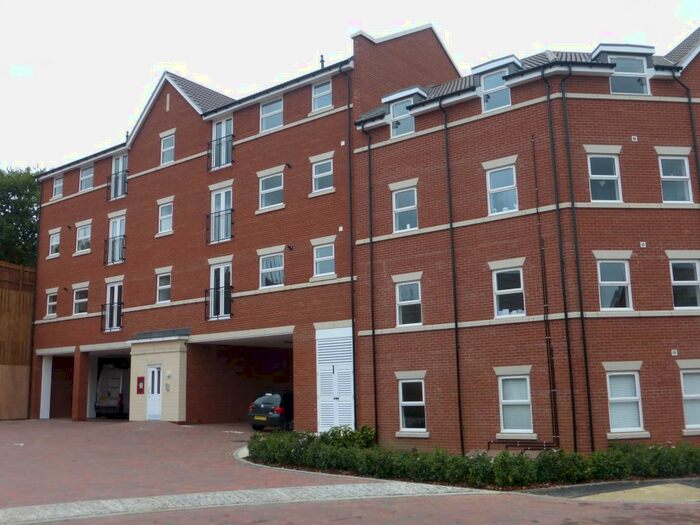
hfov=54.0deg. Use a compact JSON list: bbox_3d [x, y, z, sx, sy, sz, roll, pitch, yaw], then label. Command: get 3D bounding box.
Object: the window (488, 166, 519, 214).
[{"bbox_3d":[4.212,-1.977,18.963,0.903,1.307,0.100,-9,-12,36],"label":"window"}]

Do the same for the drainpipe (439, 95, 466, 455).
[{"bbox_3d":[2.889,0.250,19.409,0.110,10.330,0.250,-9,-13,35],"label":"drainpipe"}]

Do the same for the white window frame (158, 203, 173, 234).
[{"bbox_3d":[-7.363,-1.777,27.636,0.914,1.181,0.100,-9,-12,36],"label":"white window frame"}]

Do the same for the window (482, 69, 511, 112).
[{"bbox_3d":[4.160,-4.902,19.600,0.820,1.150,0.100,-9,-13,35],"label":"window"}]

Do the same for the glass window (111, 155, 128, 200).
[{"bbox_3d":[-9.977,-3.758,29.919,1.224,2.049,0.120,-9,-12,36],"label":"glass window"}]

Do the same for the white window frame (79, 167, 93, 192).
[{"bbox_3d":[-12.007,-3.852,31.447,1.181,1.149,0.100,-9,-12,36],"label":"white window frame"}]

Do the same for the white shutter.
[{"bbox_3d":[-0.447,3.708,21.579,1.503,3.248,0.100,-9,-12,36],"label":"white shutter"}]

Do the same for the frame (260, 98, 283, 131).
[{"bbox_3d":[-2.809,-5.306,24.713,1.110,1.130,0.100,-9,-13,36],"label":"frame"}]

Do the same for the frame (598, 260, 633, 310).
[{"bbox_3d":[6.804,0.603,17.644,0.890,1.298,0.110,0,-11,-7],"label":"frame"}]

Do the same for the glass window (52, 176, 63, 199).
[{"bbox_3d":[-13.864,-3.624,32.808,0.928,1.009,0.100,-9,-12,36],"label":"glass window"}]

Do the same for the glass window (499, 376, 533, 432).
[{"bbox_3d":[4.346,3.727,18.019,0.850,1.460,0.100,-9,-13,35],"label":"glass window"}]

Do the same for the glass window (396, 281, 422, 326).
[{"bbox_3d":[1.762,1.234,20.348,0.840,1.310,0.100,-9,-13,35],"label":"glass window"}]

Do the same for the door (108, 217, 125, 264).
[{"bbox_3d":[-9.960,-0.954,29.368,1.100,2.020,0.100,-9,-13,36],"label":"door"}]

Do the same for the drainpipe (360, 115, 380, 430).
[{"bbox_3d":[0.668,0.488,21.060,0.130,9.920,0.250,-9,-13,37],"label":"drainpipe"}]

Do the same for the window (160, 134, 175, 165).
[{"bbox_3d":[-7.416,-4.586,28.108,0.934,1.159,0.100,-9,-12,36],"label":"window"}]

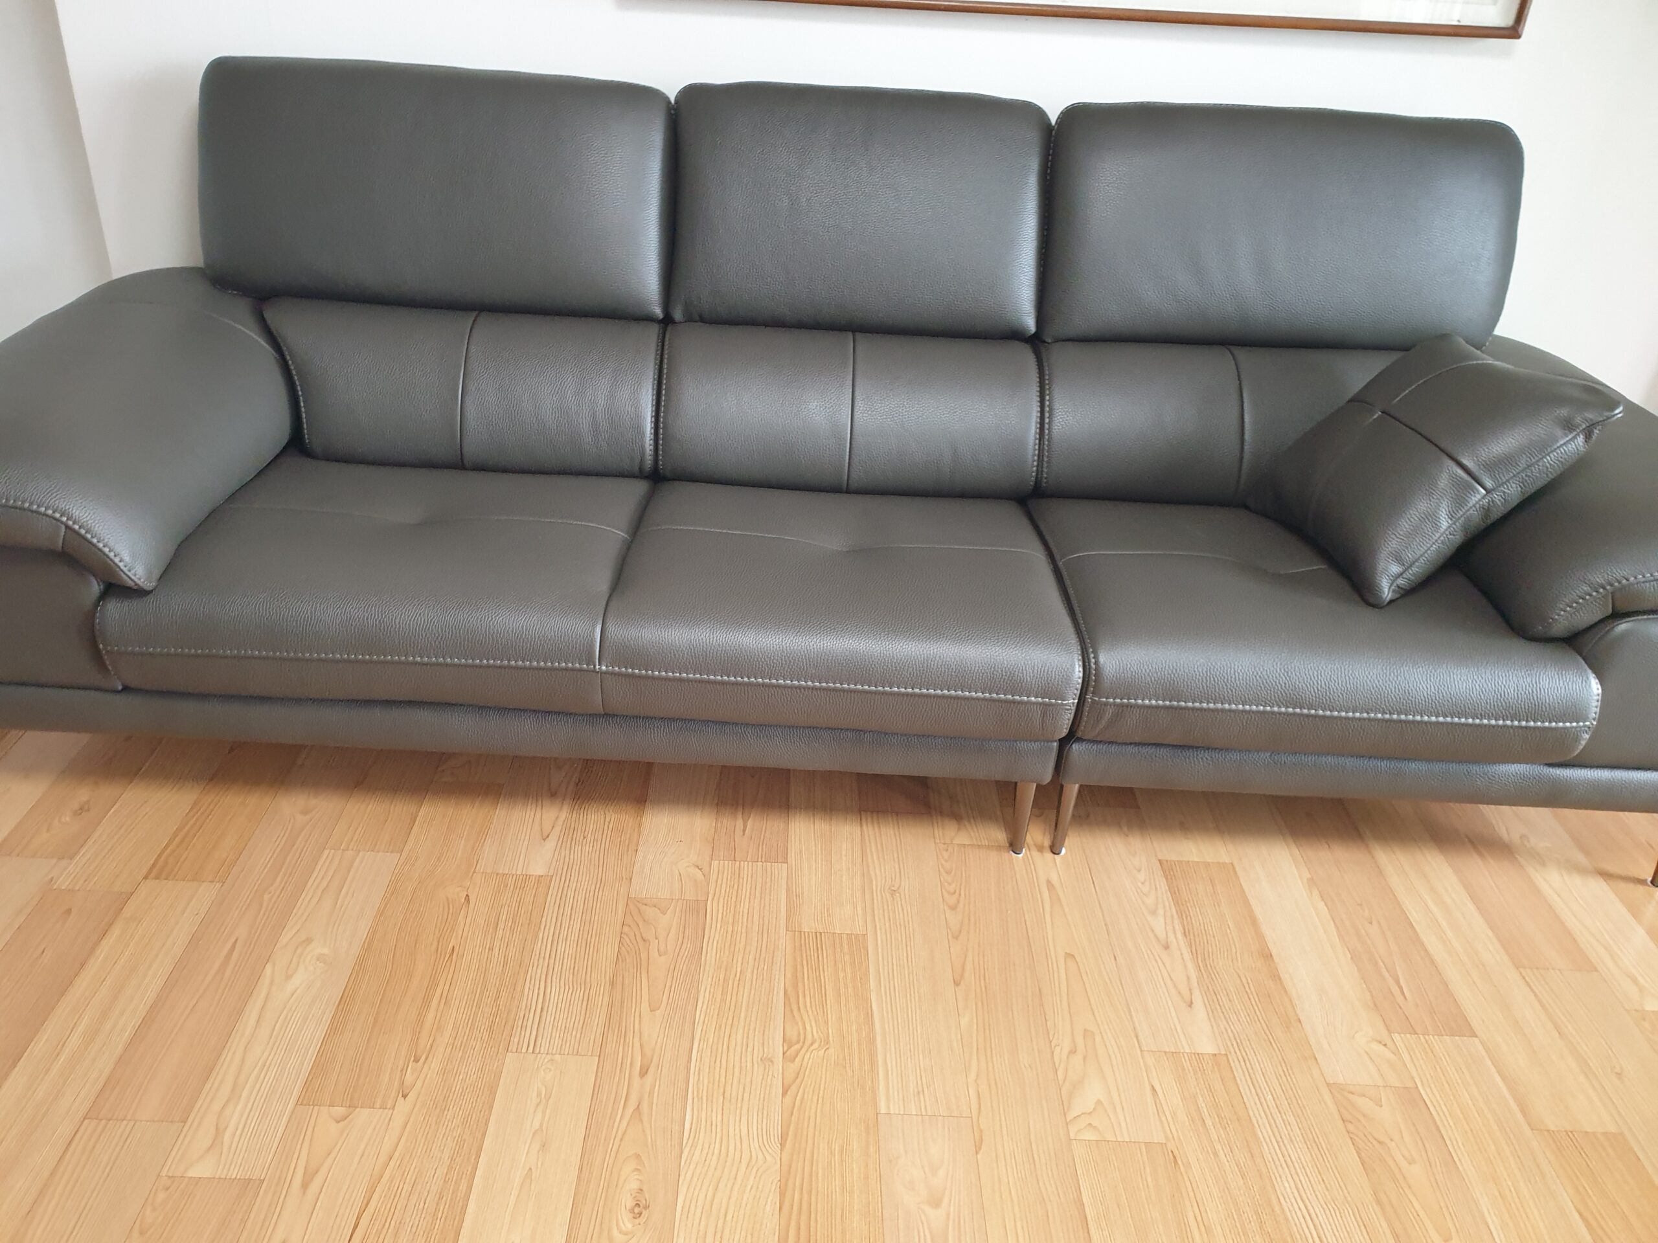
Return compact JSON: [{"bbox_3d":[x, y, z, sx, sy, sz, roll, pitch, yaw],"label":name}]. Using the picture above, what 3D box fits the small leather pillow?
[{"bbox_3d":[0.899,-0.252,1.907,0.392,0.137,0.389,-42,29,11],"label":"small leather pillow"}]

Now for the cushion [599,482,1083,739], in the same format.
[{"bbox_3d":[0.015,-0.056,1.907,0.645,0.172,0.554,3,31,-1],"label":"cushion"}]

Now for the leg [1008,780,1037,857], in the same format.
[{"bbox_3d":[0.301,0.290,1.898,0.030,0.158,0.030,3,31,-1],"label":"leg"}]

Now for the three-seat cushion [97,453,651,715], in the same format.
[{"bbox_3d":[-0.634,-0.089,1.898,0.661,0.172,0.554,3,31,-1],"label":"three-seat cushion"}]

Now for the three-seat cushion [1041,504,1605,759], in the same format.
[{"bbox_3d":[0.694,-0.021,1.917,0.697,0.172,0.554,3,31,-1],"label":"three-seat cushion"}]

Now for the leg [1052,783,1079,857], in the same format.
[{"bbox_3d":[0.367,0.291,1.903,0.030,0.158,0.030,3,31,-1],"label":"leg"}]

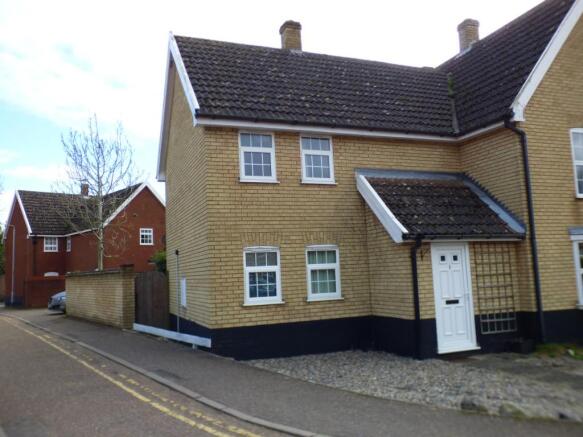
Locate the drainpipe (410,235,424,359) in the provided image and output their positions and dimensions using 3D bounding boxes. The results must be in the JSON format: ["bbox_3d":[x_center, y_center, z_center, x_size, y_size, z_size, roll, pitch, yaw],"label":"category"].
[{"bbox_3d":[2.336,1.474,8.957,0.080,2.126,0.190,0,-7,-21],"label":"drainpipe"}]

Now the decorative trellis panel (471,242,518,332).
[{"bbox_3d":[4.084,1.359,9.720,0.910,1.800,0.040,0,-7,-21],"label":"decorative trellis panel"}]

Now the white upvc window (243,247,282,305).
[{"bbox_3d":[-0.556,1.100,9.403,0.772,1.108,0.100,0,-7,-21],"label":"white upvc window"}]

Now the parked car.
[{"bbox_3d":[-9.252,3.623,23.085,1.780,1.460,4.200,-8,-9,43],"label":"parked car"}]

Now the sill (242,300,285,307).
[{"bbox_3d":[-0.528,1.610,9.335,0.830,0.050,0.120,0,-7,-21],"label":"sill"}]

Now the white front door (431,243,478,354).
[{"bbox_3d":[3.057,1.461,9.167,0.910,2.032,0.100,0,-7,-21],"label":"white front door"}]

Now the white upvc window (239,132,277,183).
[{"bbox_3d":[-0.671,-1.204,9.655,0.760,1.016,0.100,0,-7,-21],"label":"white upvc window"}]

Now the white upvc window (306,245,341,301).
[{"bbox_3d":[0.643,1.077,9.899,0.731,1.057,0.080,0,-7,-21],"label":"white upvc window"}]

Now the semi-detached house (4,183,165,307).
[{"bbox_3d":[-12.708,1.585,31.867,7.700,7.800,11.500,3,-9,-43],"label":"semi-detached house"}]

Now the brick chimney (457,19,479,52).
[{"bbox_3d":[5.625,-5.736,15.593,0.510,1.020,0.450,0,-7,-21],"label":"brick chimney"}]

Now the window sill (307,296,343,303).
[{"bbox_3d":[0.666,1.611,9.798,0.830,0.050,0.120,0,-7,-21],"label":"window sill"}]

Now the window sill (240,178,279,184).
[{"bbox_3d":[-0.615,-0.729,9.573,0.824,0.066,0.130,0,-7,-21],"label":"window sill"}]

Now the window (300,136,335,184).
[{"bbox_3d":[0.540,-1.210,10.134,0.747,1.017,0.100,0,-7,-21],"label":"window"}]

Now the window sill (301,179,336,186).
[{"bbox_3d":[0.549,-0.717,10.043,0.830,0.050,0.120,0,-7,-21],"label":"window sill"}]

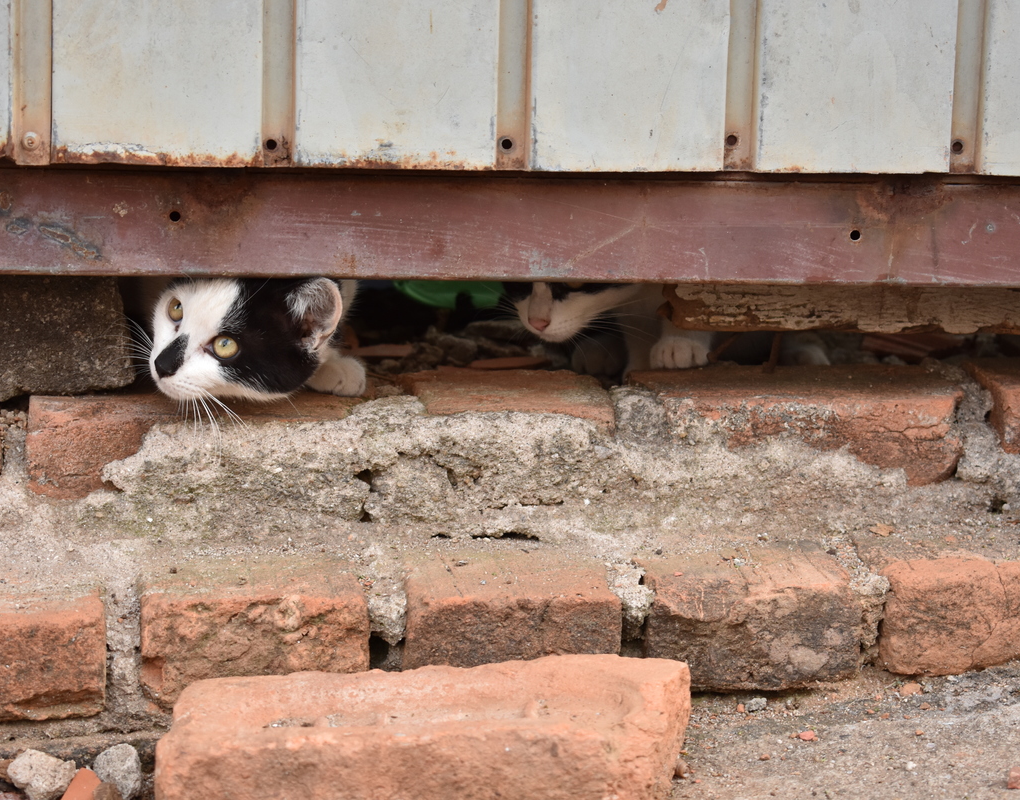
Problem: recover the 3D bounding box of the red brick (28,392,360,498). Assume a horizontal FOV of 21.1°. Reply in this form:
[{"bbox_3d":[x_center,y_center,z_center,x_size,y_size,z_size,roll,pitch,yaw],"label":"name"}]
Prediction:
[{"bbox_3d":[-0.174,0.025,1.521,0.178,0.048,0.100,0,10,-7],"label":"red brick"}]

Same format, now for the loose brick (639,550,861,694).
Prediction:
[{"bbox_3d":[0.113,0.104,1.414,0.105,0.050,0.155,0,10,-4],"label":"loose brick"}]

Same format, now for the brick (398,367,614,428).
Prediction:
[{"bbox_3d":[-0.002,0.017,1.556,0.107,0.050,0.145,0,10,-5],"label":"brick"}]

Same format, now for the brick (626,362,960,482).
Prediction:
[{"bbox_3d":[0.158,0.014,1.579,0.178,0.050,0.105,0,10,-6],"label":"brick"}]

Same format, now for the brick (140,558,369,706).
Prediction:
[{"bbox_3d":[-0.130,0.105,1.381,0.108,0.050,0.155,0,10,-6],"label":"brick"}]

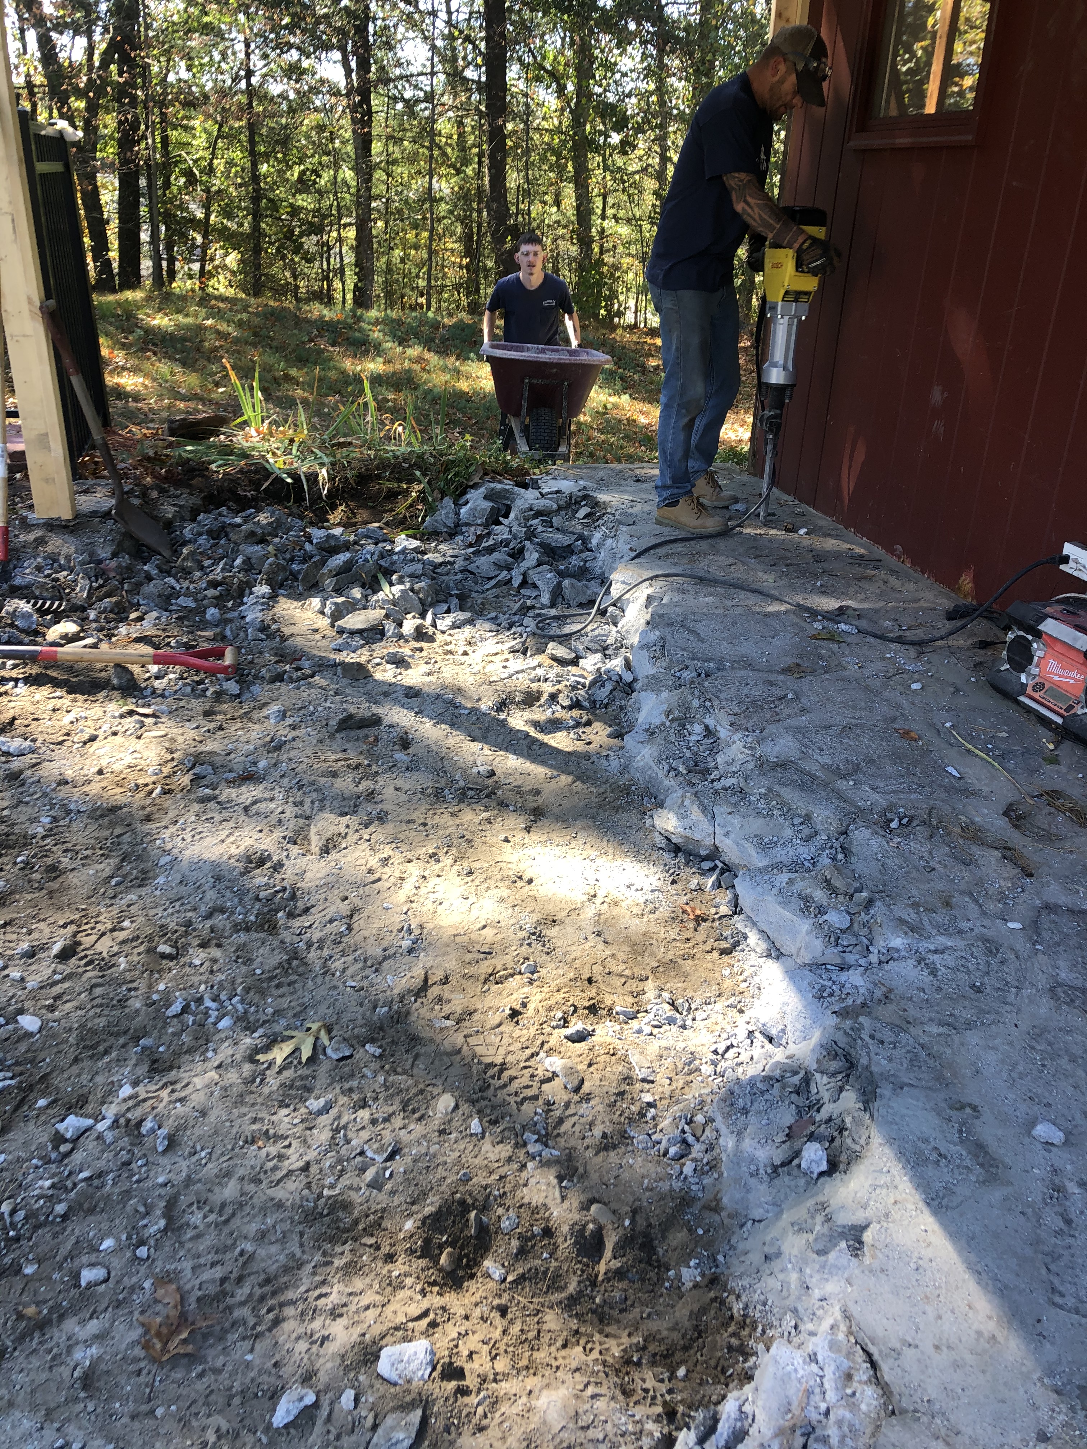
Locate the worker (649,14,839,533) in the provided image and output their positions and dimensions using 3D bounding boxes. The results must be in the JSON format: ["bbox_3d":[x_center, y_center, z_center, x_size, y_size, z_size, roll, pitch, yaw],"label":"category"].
[{"bbox_3d":[0.732,-1.628,4.430,0.680,1.740,0.560,8,27,13],"label":"worker"}]

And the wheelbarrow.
[{"bbox_3d":[-0.052,-1.753,6.467,0.700,0.670,1.420,1,26,-3],"label":"wheelbarrow"}]

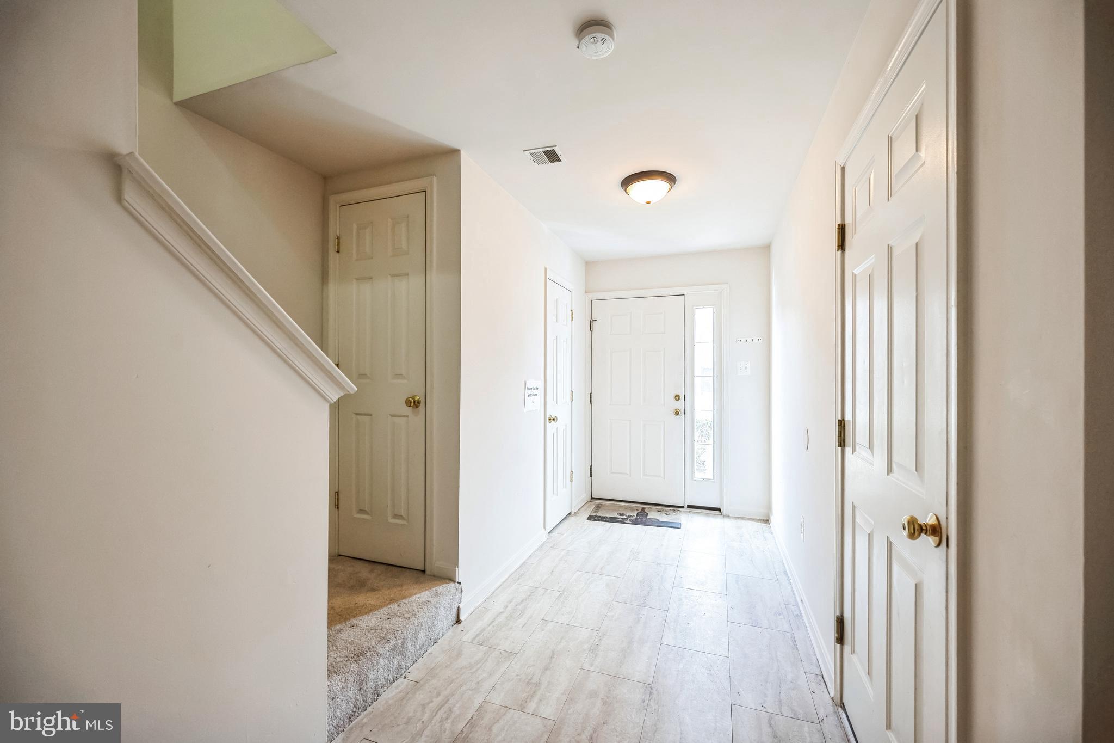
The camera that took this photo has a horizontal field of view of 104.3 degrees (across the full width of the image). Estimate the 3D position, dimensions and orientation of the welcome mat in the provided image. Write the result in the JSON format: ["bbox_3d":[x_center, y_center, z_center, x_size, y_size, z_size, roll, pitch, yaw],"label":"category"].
[{"bbox_3d":[0.720,1.318,3.986,0.800,0.009,0.510,0,0,14],"label":"welcome mat"}]

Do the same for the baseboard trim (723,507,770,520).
[{"bbox_3d":[1.709,1.281,3.903,0.370,0.085,0.015,0,0,20],"label":"baseboard trim"}]

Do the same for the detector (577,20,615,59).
[{"bbox_3d":[0.135,-1.121,1.474,0.134,0.042,0.134,0,0,0],"label":"detector"}]

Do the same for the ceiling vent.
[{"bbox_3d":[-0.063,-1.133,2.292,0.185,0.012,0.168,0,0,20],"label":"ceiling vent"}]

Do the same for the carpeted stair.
[{"bbox_3d":[-1.081,1.189,1.997,0.900,0.236,0.860,0,0,20],"label":"carpeted stair"}]

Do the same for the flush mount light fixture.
[{"bbox_3d":[0.553,-1.073,2.616,0.330,0.125,0.330,0,0,20],"label":"flush mount light fixture"}]

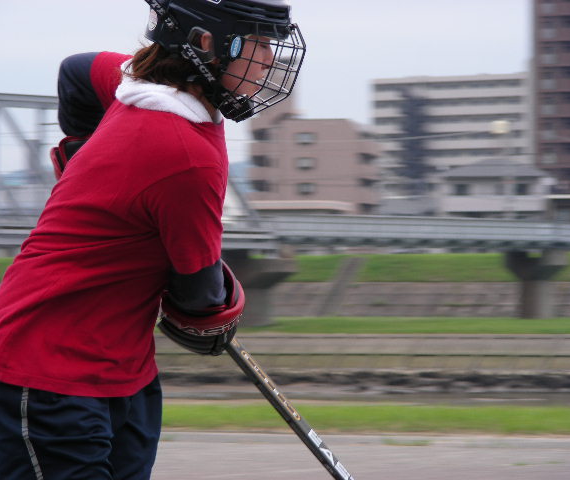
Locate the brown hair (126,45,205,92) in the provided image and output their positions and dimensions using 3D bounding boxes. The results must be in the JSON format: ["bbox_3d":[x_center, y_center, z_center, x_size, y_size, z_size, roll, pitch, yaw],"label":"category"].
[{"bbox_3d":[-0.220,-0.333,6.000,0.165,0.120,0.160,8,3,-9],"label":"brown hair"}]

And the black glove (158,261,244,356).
[{"bbox_3d":[-0.154,0.126,5.870,0.155,0.145,0.210,0,-24,6],"label":"black glove"}]

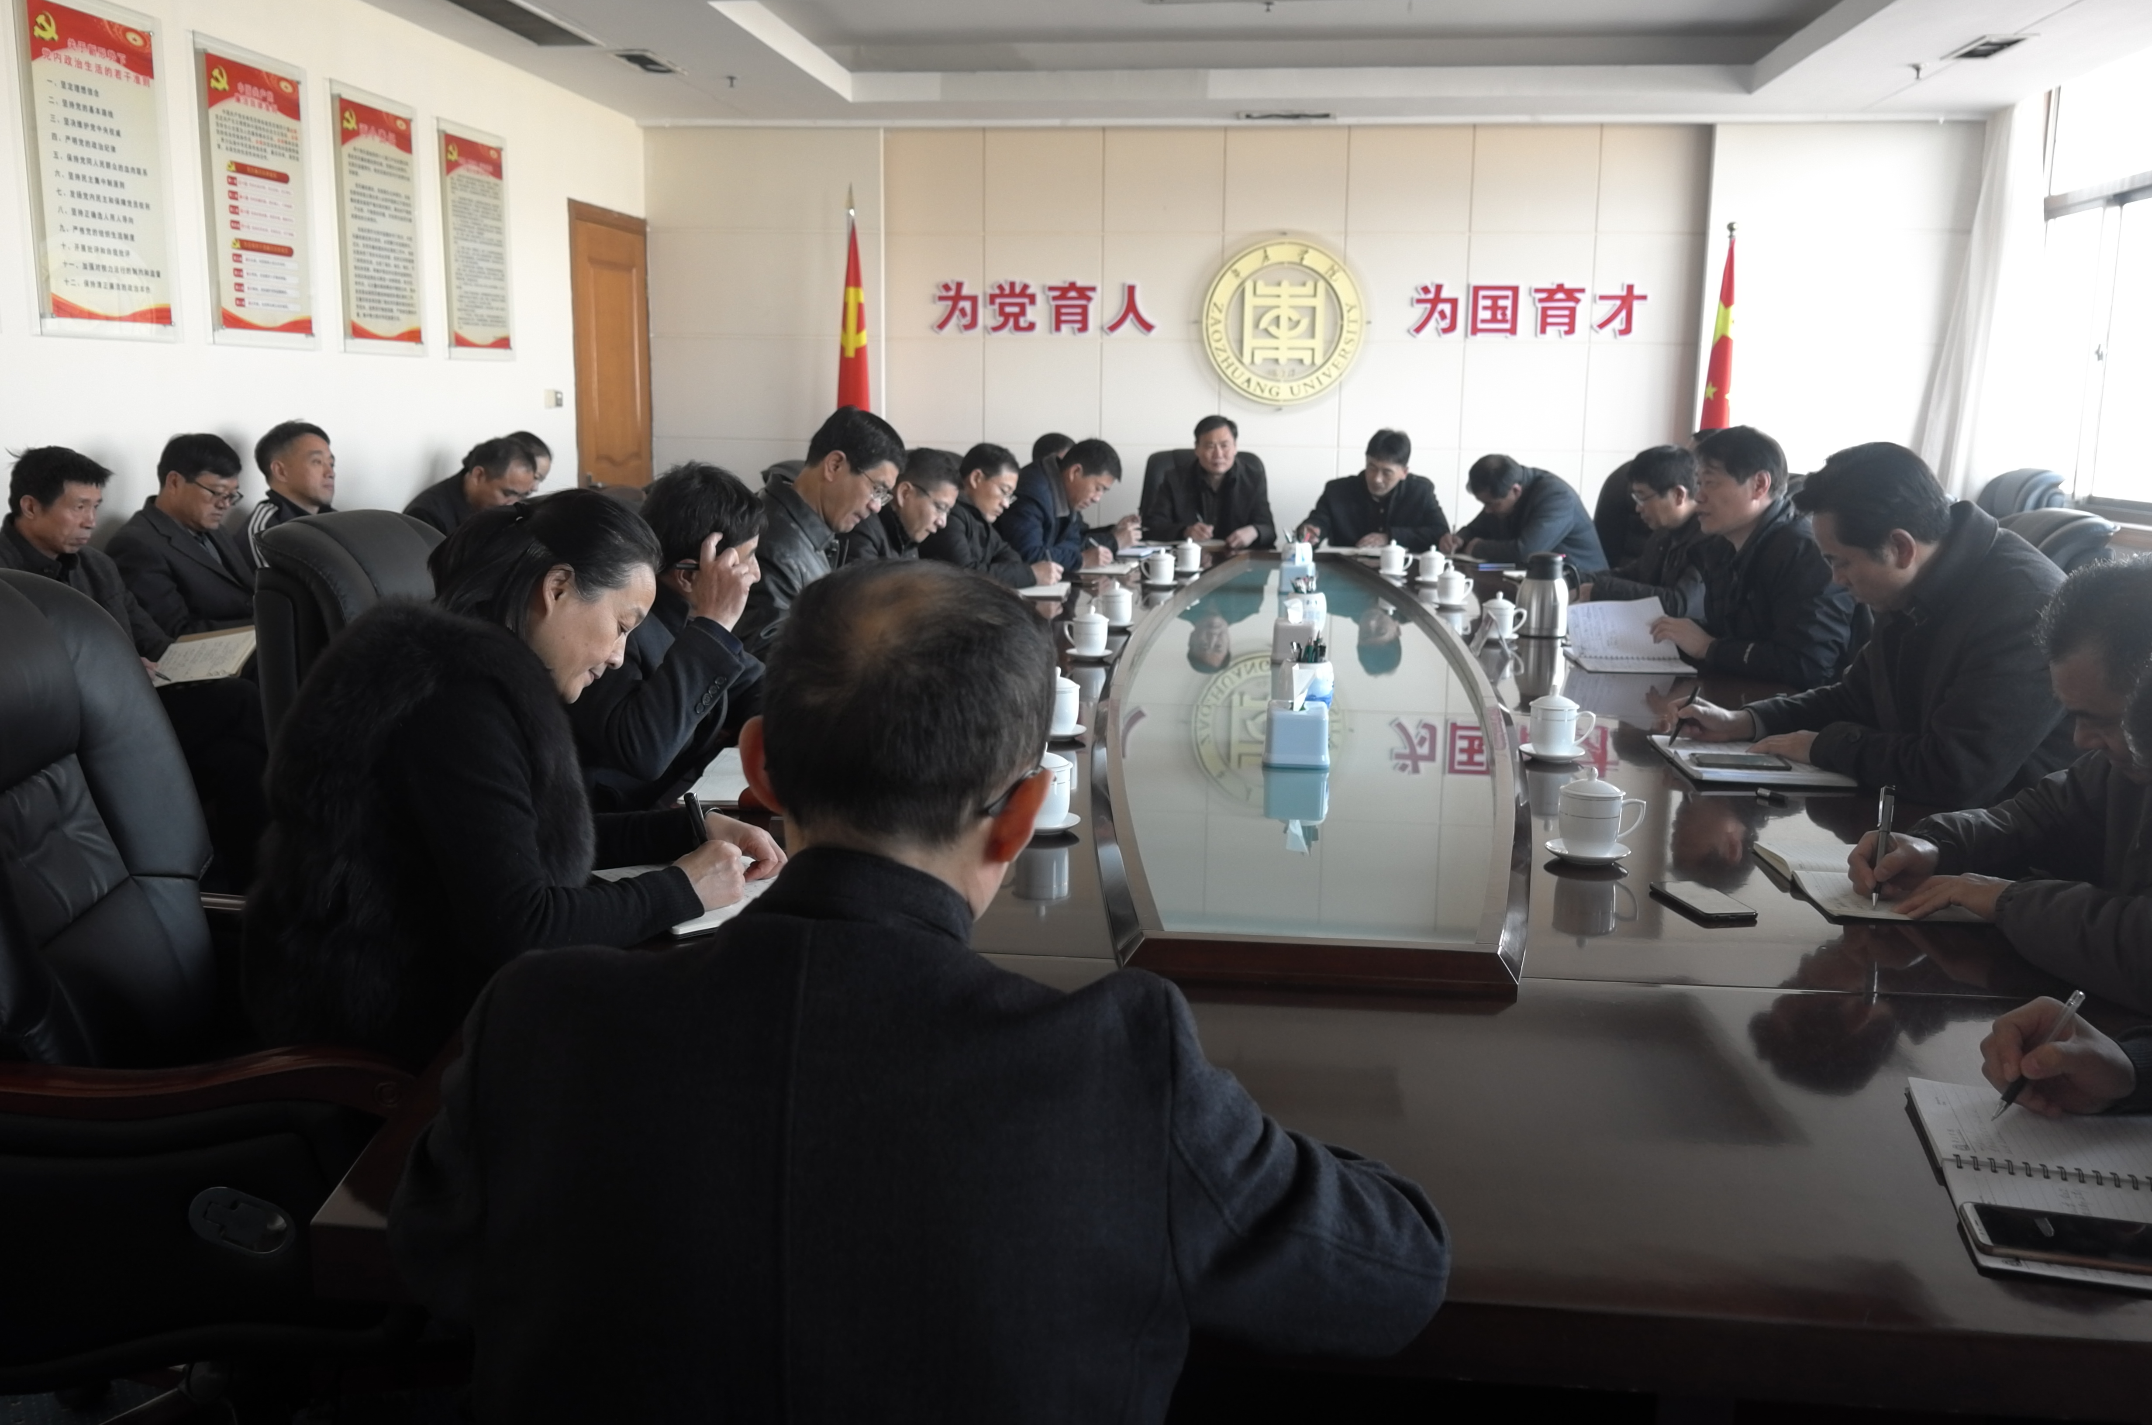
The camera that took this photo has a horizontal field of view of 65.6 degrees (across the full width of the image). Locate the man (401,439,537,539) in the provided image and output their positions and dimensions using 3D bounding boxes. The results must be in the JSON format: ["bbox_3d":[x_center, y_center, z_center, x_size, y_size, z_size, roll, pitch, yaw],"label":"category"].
[{"bbox_3d":[-1.895,-0.286,5.580,0.750,1.248,0.550,0,11,-4],"label":"man"}]

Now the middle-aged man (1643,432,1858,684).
[{"bbox_3d":[1.648,-0.021,4.140,0.640,1.350,0.540,1,11,1],"label":"middle-aged man"}]

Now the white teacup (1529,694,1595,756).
[{"bbox_3d":[0.870,0.009,2.970,0.120,0.114,0.091,2,10,6],"label":"white teacup"}]

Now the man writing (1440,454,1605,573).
[{"bbox_3d":[1.810,-0.422,6.723,0.720,1.200,0.560,-5,12,-30],"label":"man writing"}]

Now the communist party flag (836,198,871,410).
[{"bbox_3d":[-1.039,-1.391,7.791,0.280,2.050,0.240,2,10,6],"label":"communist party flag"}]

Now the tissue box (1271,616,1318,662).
[{"bbox_3d":[0.526,-0.176,3.978,0.107,0.093,0.110,2,11,6],"label":"tissue box"}]

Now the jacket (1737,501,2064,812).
[{"bbox_3d":[1.473,0.002,2.990,0.500,0.768,0.530,1,11,4],"label":"jacket"}]

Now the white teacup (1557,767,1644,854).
[{"bbox_3d":[0.743,0.134,2.341,0.120,0.120,0.090,4,11,17],"label":"white teacup"}]

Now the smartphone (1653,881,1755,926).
[{"bbox_3d":[0.815,0.249,2.170,0.070,0.008,0.144,-1,11,-7],"label":"smartphone"}]

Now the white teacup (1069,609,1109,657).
[{"bbox_3d":[0.028,-0.205,4.079,0.120,0.114,0.091,2,10,6],"label":"white teacup"}]

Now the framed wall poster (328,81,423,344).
[{"bbox_3d":[-2.346,-1.650,5.664,0.025,0.858,0.566,2,10,6],"label":"framed wall poster"}]

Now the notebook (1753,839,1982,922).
[{"bbox_3d":[1.035,0.212,2.116,0.245,0.025,0.345,2,10,6],"label":"notebook"}]

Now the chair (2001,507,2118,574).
[{"bbox_3d":[2.022,0.090,4.044,0.750,1.177,0.670,1,11,4],"label":"chair"}]

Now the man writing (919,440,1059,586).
[{"bbox_3d":[-0.320,-0.246,5.390,0.820,1.220,0.550,3,11,12],"label":"man writing"}]

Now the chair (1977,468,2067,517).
[{"bbox_3d":[3.260,-0.305,6.217,0.750,1.177,0.670,1,11,4],"label":"chair"}]

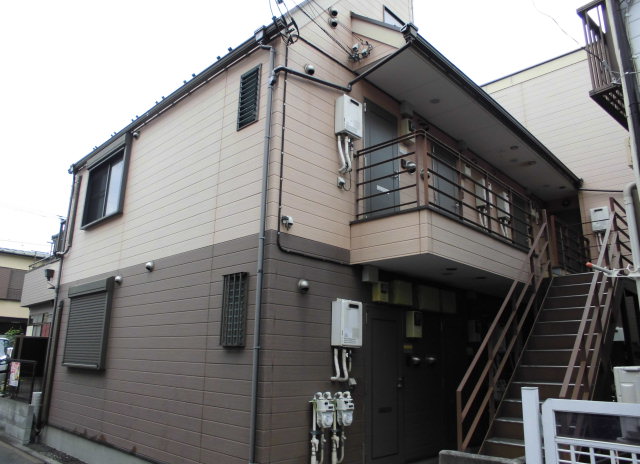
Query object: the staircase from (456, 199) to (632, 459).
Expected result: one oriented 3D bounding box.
[{"bbox_3d":[3.274,1.208,6.390,0.970,3.900,4.400,-13,-20,43],"label":"staircase"}]

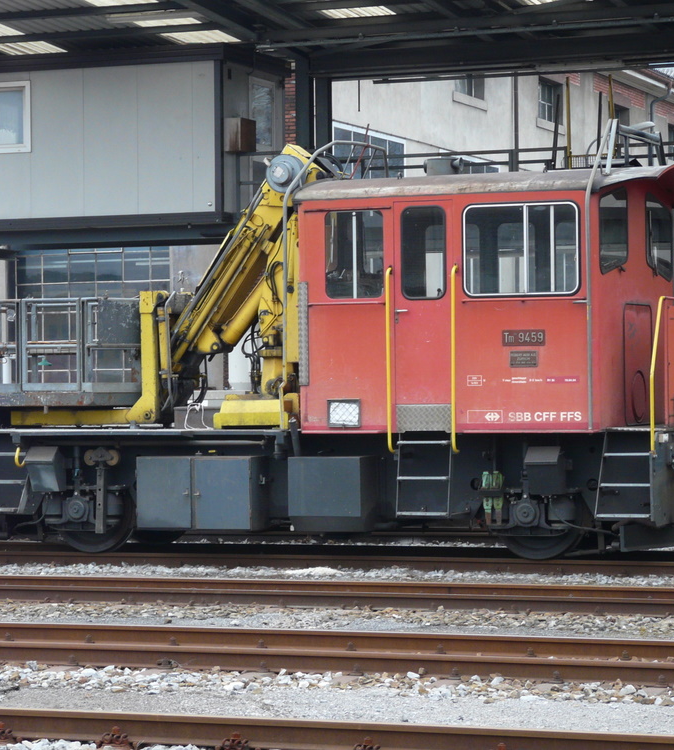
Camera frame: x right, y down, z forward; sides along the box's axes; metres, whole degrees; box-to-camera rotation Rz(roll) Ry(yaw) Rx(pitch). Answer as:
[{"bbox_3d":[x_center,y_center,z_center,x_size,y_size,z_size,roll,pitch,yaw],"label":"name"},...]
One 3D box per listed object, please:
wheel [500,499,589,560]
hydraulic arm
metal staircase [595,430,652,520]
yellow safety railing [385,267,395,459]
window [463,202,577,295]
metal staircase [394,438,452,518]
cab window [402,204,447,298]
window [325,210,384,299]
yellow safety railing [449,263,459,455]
[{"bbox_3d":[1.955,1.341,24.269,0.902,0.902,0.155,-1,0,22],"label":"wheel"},{"bbox_3d":[-0.931,-1.013,26.245,1.630,2.697,0.679,-1,0,22],"label":"hydraulic arm"},{"bbox_3d":[2.684,0.938,23.383,0.543,0.825,0.417,-1,0,22],"label":"metal staircase"},{"bbox_3d":[0.506,-0.141,23.964,0.049,1.794,0.126,-1,0,22],"label":"yellow safety railing"},{"bbox_3d":[1.730,-1.178,23.559,1.145,0.873,0.058,-1,0,22],"label":"window"},{"bbox_3d":[0.842,0.970,23.949,0.543,0.776,0.242,-1,0,22],"label":"metal staircase"},{"bbox_3d":[0.826,-1.161,23.918,0.456,0.883,0.058,-1,0,22],"label":"cab window"},{"bbox_3d":[0.170,-1.156,24.179,0.611,0.844,0.058,-1,0,22],"label":"window"},{"bbox_3d":[1.110,-0.149,23.724,0.049,1.794,0.126,-1,0,22],"label":"yellow safety railing"}]

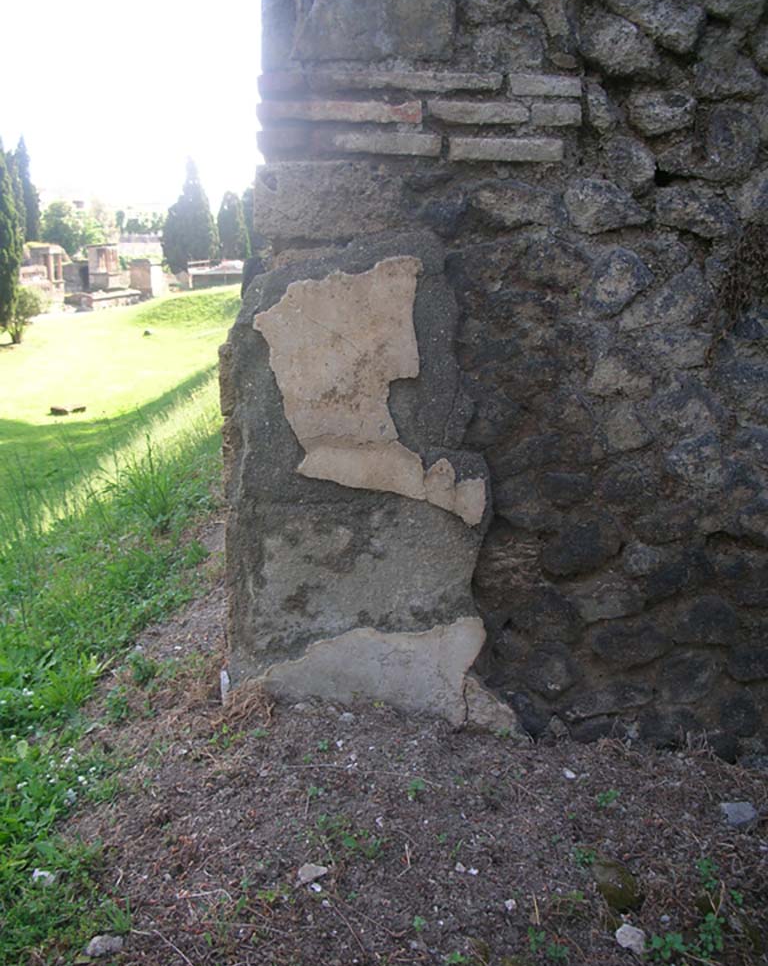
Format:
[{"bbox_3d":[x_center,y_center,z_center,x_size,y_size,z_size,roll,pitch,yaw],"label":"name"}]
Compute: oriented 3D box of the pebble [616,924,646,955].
[{"bbox_3d":[0.408,0.753,1.708,0.048,0.037,0.045,0,14,0],"label":"pebble"}]

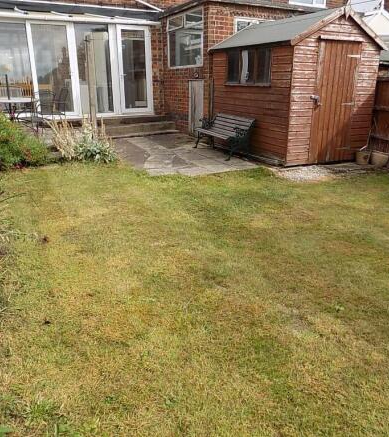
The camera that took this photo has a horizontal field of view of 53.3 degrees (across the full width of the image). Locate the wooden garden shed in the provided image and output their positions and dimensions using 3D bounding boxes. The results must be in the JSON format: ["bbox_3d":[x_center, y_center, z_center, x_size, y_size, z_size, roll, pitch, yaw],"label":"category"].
[{"bbox_3d":[1.702,-2.354,7.018,1.992,2.314,2.319,-10,22,-26],"label":"wooden garden shed"}]

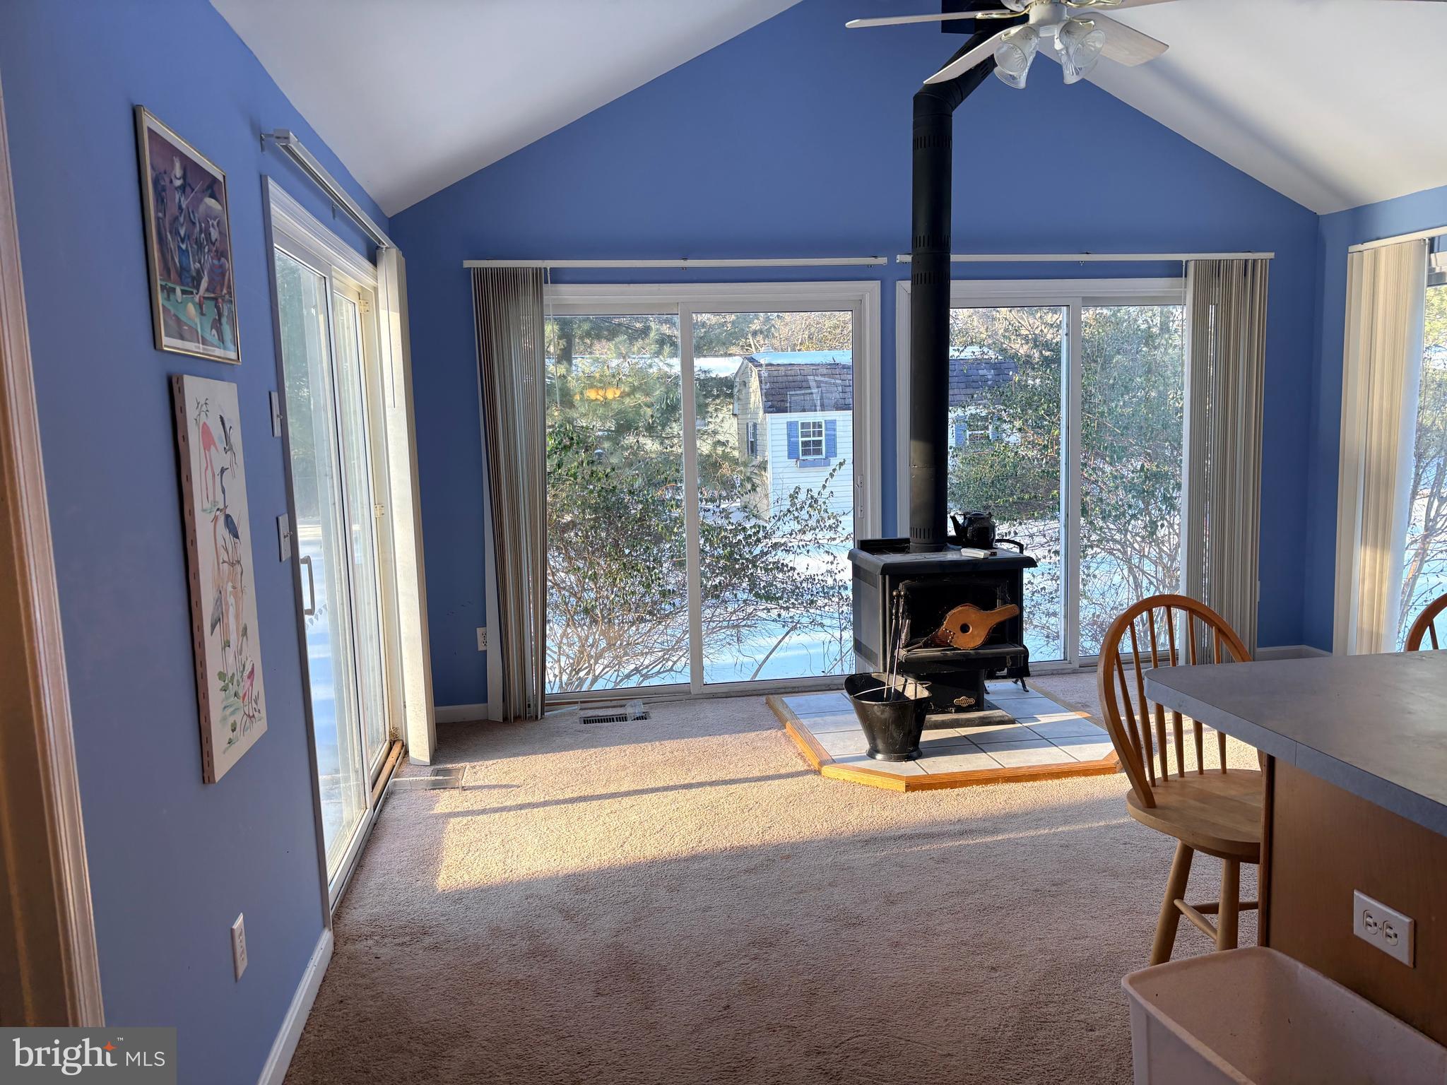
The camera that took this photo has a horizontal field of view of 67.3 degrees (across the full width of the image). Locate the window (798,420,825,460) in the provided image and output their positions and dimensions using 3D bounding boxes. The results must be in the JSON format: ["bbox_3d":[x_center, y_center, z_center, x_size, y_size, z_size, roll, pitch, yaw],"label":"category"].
[{"bbox_3d":[1.663,-1.940,20.500,0.490,0.730,0.070,-3,7,-9],"label":"window"}]

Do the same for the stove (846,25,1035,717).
[{"bbox_3d":[0.945,-0.708,4.780,0.700,3.030,0.580,-3,7,-9],"label":"stove"}]

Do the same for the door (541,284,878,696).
[{"bbox_3d":[-0.142,-0.243,5.441,1.920,2.060,0.120,-3,7,-9],"label":"door"}]

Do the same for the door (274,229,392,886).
[{"bbox_3d":[-1.316,0.009,3.879,0.120,2.020,1.870,-3,7,-9],"label":"door"}]

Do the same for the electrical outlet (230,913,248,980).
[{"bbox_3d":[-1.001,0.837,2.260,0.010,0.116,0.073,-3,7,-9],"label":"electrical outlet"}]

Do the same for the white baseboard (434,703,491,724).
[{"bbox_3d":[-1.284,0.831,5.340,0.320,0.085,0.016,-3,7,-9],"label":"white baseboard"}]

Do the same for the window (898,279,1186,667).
[{"bbox_3d":[1.846,-0.343,5.749,1.920,2.050,0.120,-3,7,-9],"label":"window"}]

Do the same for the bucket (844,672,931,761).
[{"bbox_3d":[0.681,0.708,4.489,0.370,0.310,0.320,2,8,28],"label":"bucket"}]

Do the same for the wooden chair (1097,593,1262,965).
[{"bbox_3d":[1.109,0.652,2.369,0.460,1.030,0.540,-3,7,-13],"label":"wooden chair"}]

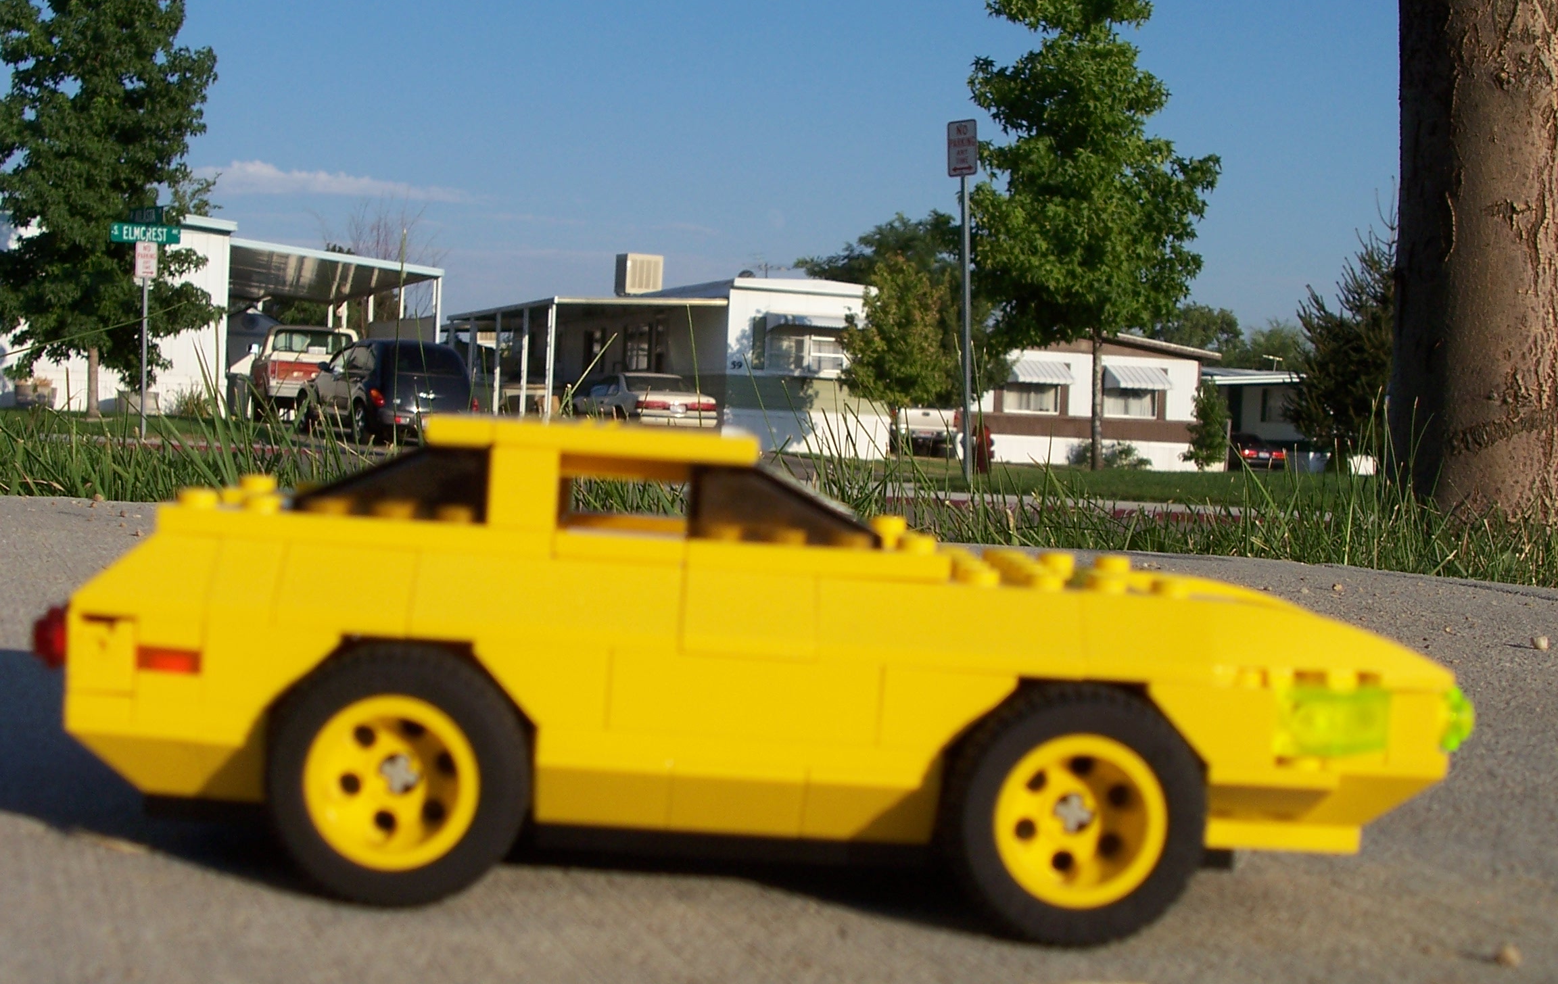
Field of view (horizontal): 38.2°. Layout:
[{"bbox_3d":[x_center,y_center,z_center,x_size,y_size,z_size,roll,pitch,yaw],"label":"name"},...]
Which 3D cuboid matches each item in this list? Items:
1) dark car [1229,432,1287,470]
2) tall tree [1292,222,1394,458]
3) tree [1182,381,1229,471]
[{"bbox_3d":[15.067,-1.271,75.166,1.730,1.400,4.500,2,1,-17],"label":"dark car"},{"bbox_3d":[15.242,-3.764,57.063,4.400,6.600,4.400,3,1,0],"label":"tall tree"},{"bbox_3d":[10.979,-1.741,58.000,1.250,2.350,1.200,3,1,0],"label":"tree"}]

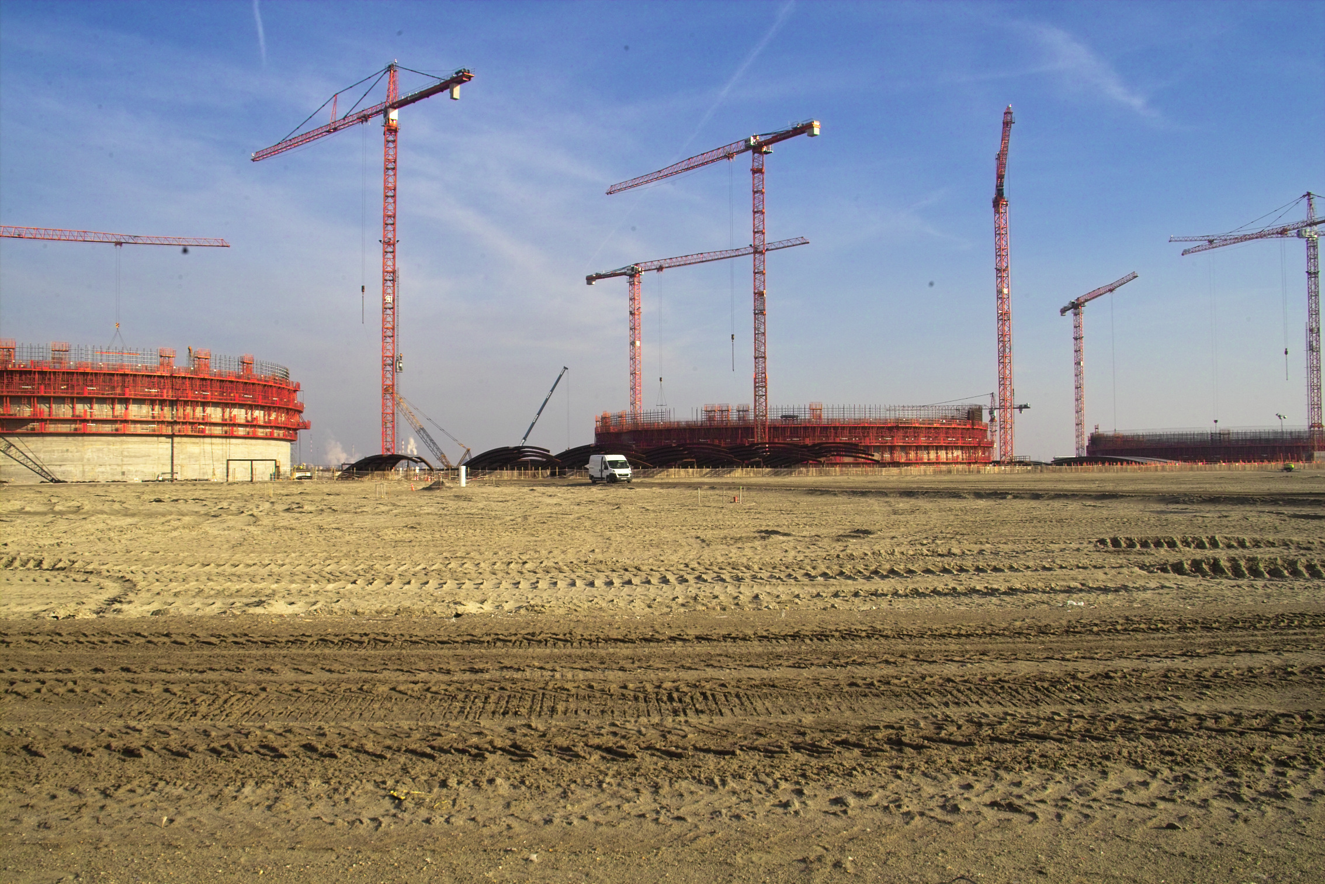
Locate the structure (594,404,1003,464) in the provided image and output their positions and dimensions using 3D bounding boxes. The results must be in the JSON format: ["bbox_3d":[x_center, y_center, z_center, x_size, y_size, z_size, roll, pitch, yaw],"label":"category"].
[{"bbox_3d":[29.743,-0.975,265.409,90.000,13.600,90.000,-1,-1,6],"label":"structure"}]

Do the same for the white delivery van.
[{"bbox_3d":[-4.673,2.478,103.000,2.100,2.520,5.400,0,-1,-27],"label":"white delivery van"}]

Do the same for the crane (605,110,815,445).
[{"bbox_3d":[8.346,-25.909,228.384,3.000,64.200,61.200,0,-2,-41],"label":"crane"}]

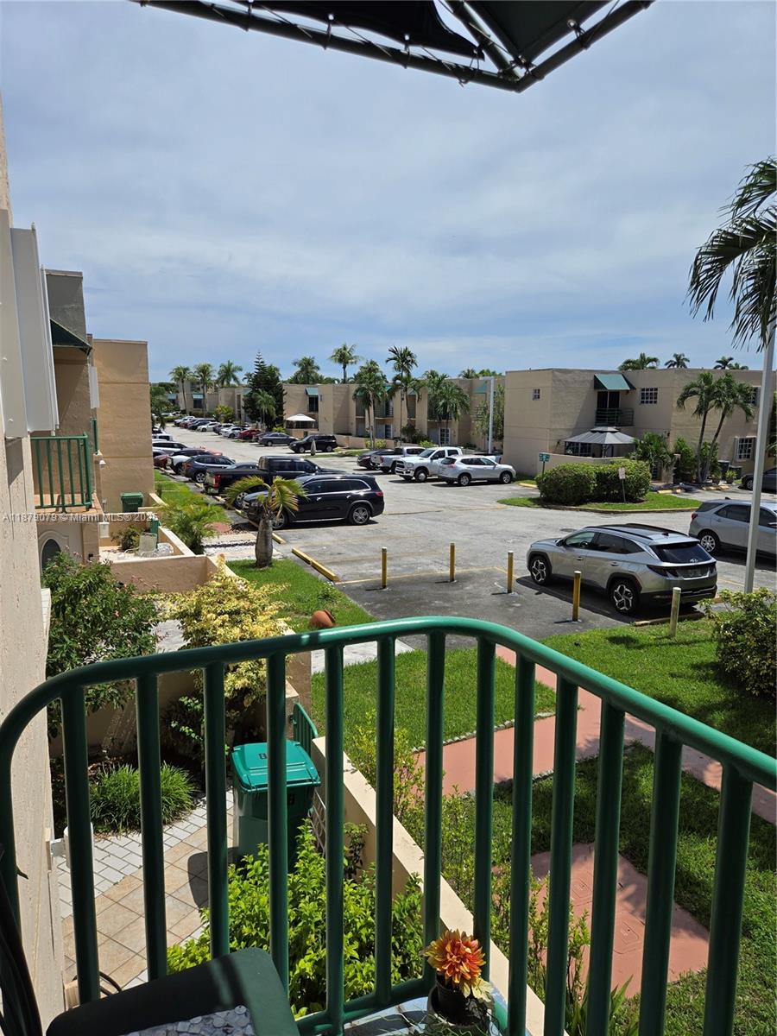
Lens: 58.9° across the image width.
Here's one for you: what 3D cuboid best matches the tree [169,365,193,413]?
[{"bbox_3d":[-36.887,-21.580,123.130,4.200,11.900,4.200,0,9,0],"label":"tree"}]

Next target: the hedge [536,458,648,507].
[{"bbox_3d":[9.505,-1.726,31.746,4.950,1.750,2.200,-4,10,-25],"label":"hedge"}]

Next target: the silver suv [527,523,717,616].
[{"bbox_3d":[5.226,0.993,16.140,1.865,1.665,4.630,-5,11,-27],"label":"silver suv"}]

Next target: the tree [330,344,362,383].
[{"bbox_3d":[-5.745,-16.891,91.474,4.300,12.800,4.300,0,9,0],"label":"tree"}]

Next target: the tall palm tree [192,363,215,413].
[{"bbox_3d":[-40.973,-27.695,152.540,4.700,12.989,4.600,-2,10,-15],"label":"tall palm tree"}]

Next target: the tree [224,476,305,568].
[{"bbox_3d":[-3.287,0.144,18.529,2.050,2.505,1.900,-2,10,-10],"label":"tree"}]

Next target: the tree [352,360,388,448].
[{"bbox_3d":[-1.716,-11.612,70.247,3.800,9.200,3.800,0,9,0],"label":"tree"}]

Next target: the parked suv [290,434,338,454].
[{"bbox_3d":[-7.173,-7.191,66.407,4.600,1.710,1.850,-4,10,-21],"label":"parked suv"}]

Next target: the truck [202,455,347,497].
[{"bbox_3d":[-5.081,-1.660,31.543,6.050,2.000,2.040,-3,10,-20],"label":"truck"}]

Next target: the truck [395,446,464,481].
[{"bbox_3d":[3.669,-3.349,41.957,6.300,1.980,2.050,-4,10,-24],"label":"truck"}]

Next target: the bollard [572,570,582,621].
[{"bbox_3d":[3.931,1.615,14.367,0.140,1.050,0.140,0,9,0],"label":"bollard"}]

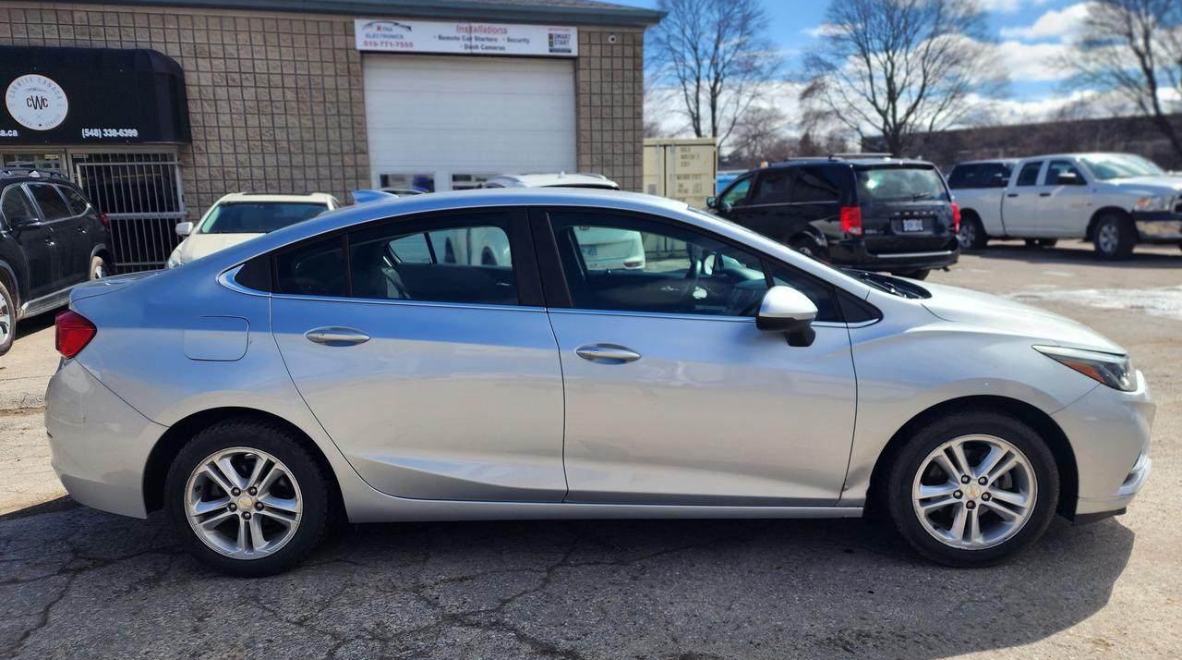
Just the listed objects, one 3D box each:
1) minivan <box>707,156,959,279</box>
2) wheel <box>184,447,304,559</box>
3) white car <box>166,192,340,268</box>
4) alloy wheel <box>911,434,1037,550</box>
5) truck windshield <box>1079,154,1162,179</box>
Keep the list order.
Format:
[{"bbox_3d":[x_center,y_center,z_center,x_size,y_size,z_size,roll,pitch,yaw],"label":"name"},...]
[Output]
[{"bbox_3d":[3.461,-1.804,12.746,2.010,1.770,5.130,-4,11,-16],"label":"minivan"},{"bbox_3d":[-1.291,0.634,3.025,0.447,0.447,0.180,-1,10,2],"label":"wheel"},{"bbox_3d":[-3.681,-0.894,9.376,1.800,1.470,4.700,-4,11,-16],"label":"white car"},{"bbox_3d":[1.397,0.573,2.945,0.447,0.447,0.180,-1,10,2],"label":"alloy wheel"},{"bbox_3d":[9.660,-2.965,14.380,1.480,0.700,0.120,-4,-31,-17],"label":"truck windshield"}]

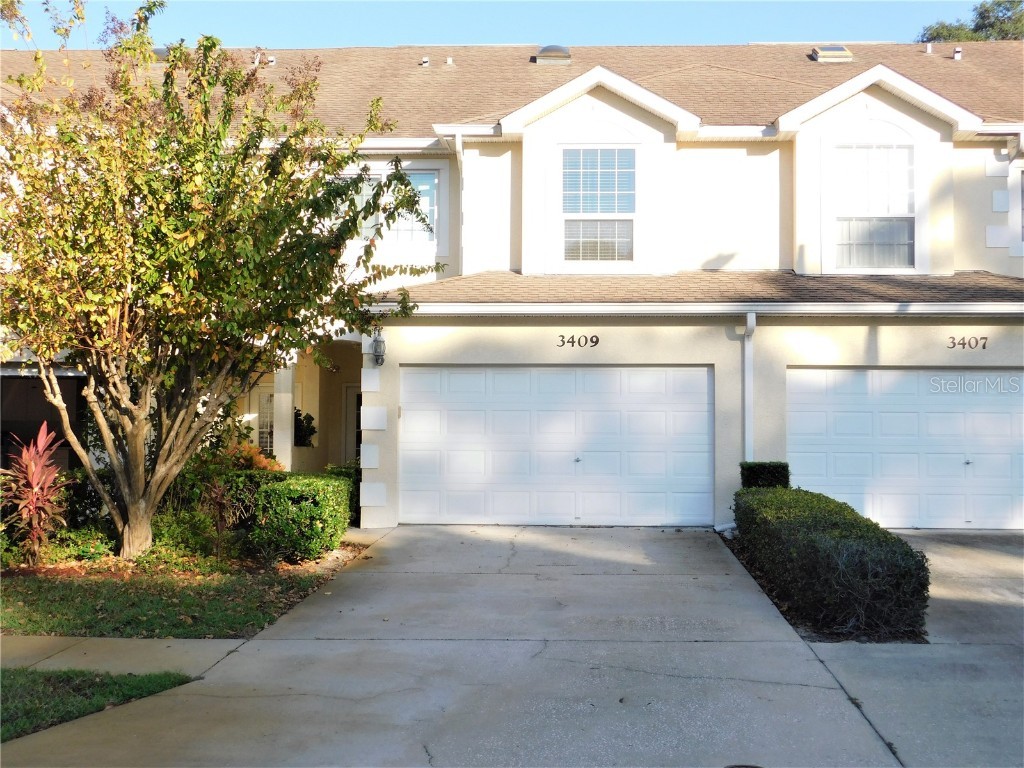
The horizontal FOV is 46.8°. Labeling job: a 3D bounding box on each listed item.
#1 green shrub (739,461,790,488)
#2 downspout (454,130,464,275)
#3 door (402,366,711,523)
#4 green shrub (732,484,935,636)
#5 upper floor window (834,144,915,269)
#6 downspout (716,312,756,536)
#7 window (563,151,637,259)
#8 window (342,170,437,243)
[{"bbox_3d":[3.203,1.466,15.172,0.619,0.904,0.700,0,-1,2],"label":"green shrub"},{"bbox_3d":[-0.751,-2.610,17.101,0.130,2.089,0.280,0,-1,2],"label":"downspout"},{"bbox_3d":[0.601,0.824,16.052,4.270,2.164,0.060,0,-1,2],"label":"door"},{"bbox_3d":[3.025,1.641,11.916,0.826,0.805,5.300,0,-1,3],"label":"green shrub"},{"bbox_3d":[5.169,-2.529,16.853,1.143,1.787,0.100,0,-1,2],"label":"upper floor window"},{"bbox_3d":[2.971,0.526,15.660,0.526,2.923,0.420,0,-1,2],"label":"downspout"},{"bbox_3d":[1.245,-2.574,16.984,1.053,1.635,0.100,0,-1,2],"label":"window"},{"bbox_3d":[-1.902,-2.722,18.142,1.524,1.139,0.100,0,-1,2],"label":"window"}]

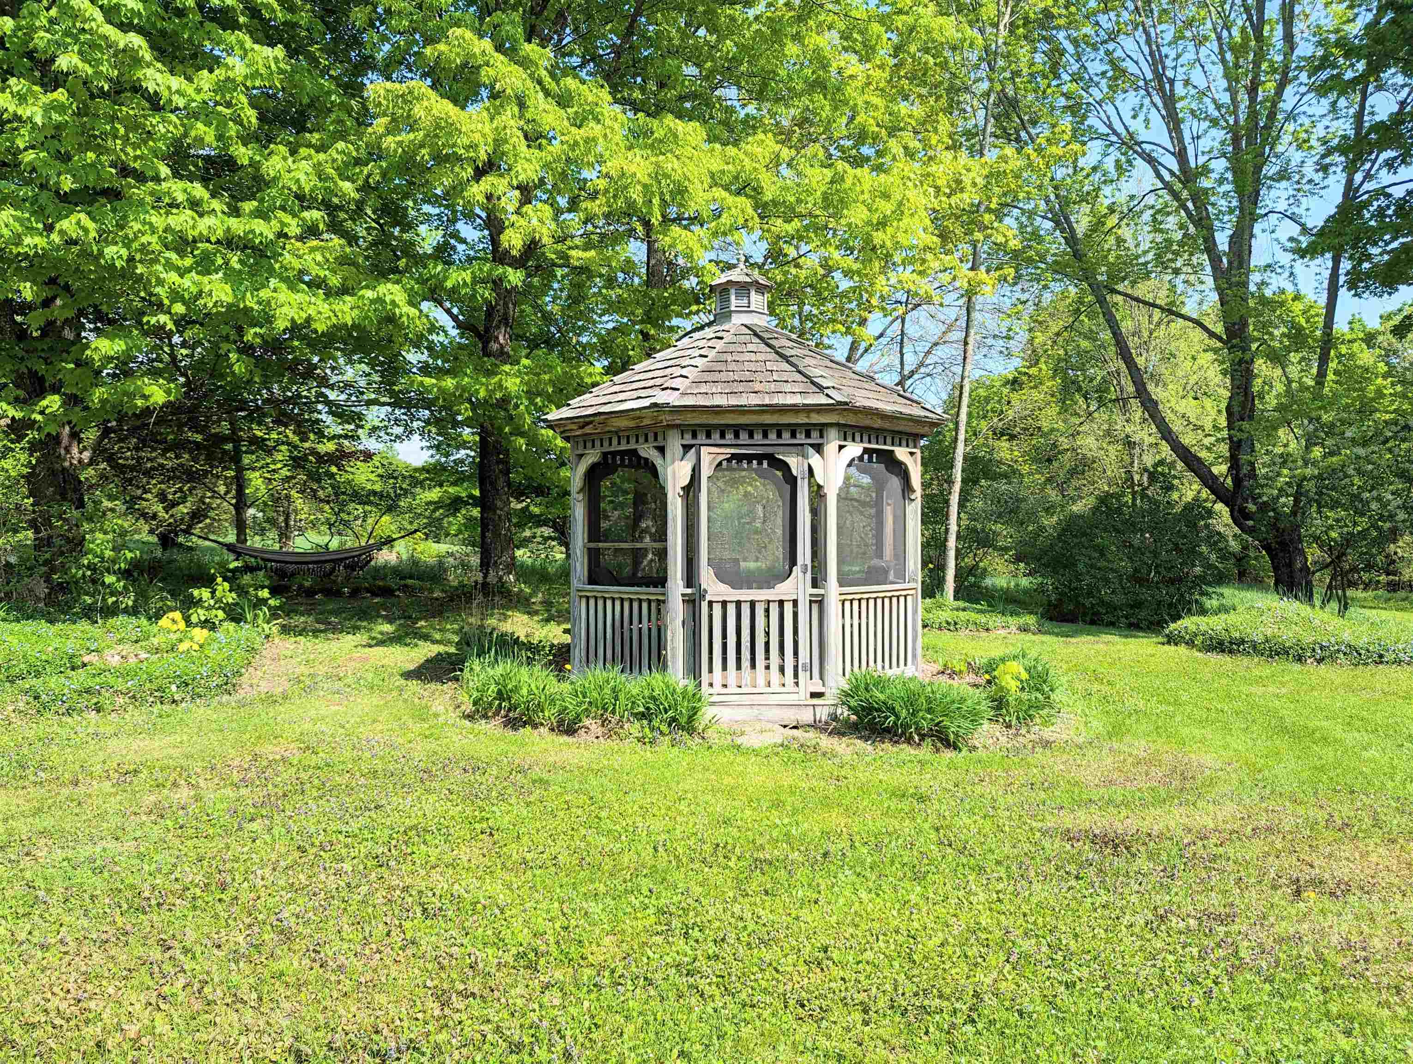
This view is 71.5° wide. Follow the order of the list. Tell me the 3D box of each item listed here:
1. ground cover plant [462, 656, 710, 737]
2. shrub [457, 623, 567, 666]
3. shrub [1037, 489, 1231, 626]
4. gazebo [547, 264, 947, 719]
[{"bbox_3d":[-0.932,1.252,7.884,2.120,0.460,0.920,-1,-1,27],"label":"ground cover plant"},{"bbox_3d":[-1.960,1.213,9.884,1.100,0.600,0.950,0,-1,-1],"label":"shrub"},{"bbox_3d":[6.931,0.401,16.095,2.950,2.280,2.600,0,-1,-1],"label":"shrub"},{"bbox_3d":[0.341,-0.528,9.127,3.440,4.041,3.440,0,-1,-1],"label":"gazebo"}]

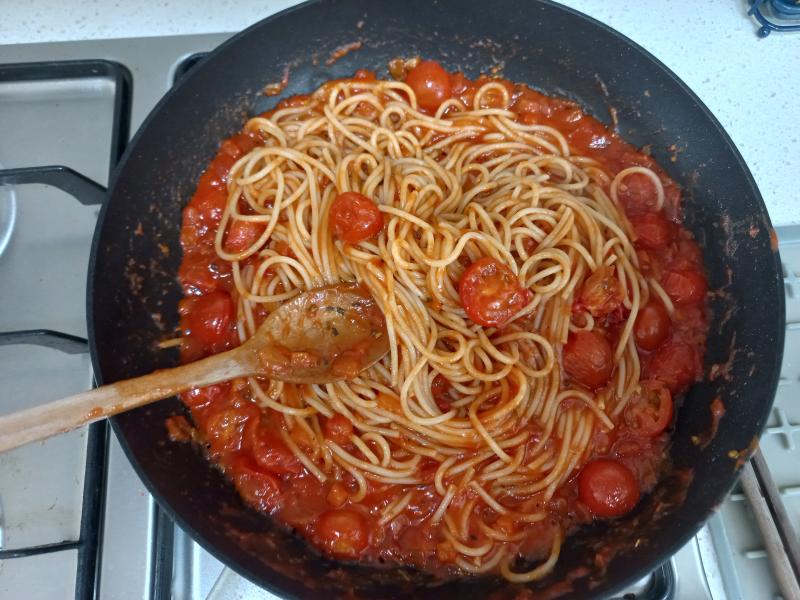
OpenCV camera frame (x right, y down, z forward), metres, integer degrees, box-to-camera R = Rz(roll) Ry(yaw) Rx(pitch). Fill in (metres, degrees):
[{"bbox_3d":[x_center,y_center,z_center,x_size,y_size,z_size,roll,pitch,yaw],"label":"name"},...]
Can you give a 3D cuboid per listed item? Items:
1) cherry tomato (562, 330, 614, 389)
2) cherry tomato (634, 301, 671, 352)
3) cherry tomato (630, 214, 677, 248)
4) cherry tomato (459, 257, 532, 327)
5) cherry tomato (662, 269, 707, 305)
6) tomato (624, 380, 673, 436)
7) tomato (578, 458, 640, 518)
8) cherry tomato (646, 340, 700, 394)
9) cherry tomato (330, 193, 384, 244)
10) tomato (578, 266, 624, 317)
[{"bbox_3d":[0.089,0.028,0.273,0.025,0.023,0.027,0,71,-1],"label":"cherry tomato"},{"bbox_3d":[0.123,0.013,0.282,0.020,0.020,0.024,0,71,-1],"label":"cherry tomato"},{"bbox_3d":[0.131,-0.036,0.301,0.024,0.021,0.022,0,71,-1],"label":"cherry tomato"},{"bbox_3d":[0.044,-0.004,0.269,0.033,0.021,0.032,0,71,-1],"label":"cherry tomato"},{"bbox_3d":[0.143,-0.007,0.290,0.023,0.020,0.021,0,71,-1],"label":"cherry tomato"},{"bbox_3d":[0.116,0.051,0.270,0.023,0.018,0.026,0,71,-1],"label":"tomato"},{"bbox_3d":[0.093,0.084,0.256,0.027,0.025,0.027,0,71,-1],"label":"tomato"},{"bbox_3d":[0.132,0.033,0.279,0.026,0.022,0.026,0,71,-1],"label":"cherry tomato"},{"bbox_3d":[-0.022,-0.040,0.283,0.026,0.022,0.025,0,71,-1],"label":"cherry tomato"},{"bbox_3d":[0.097,-0.004,0.279,0.023,0.019,0.024,0,71,-1],"label":"tomato"}]

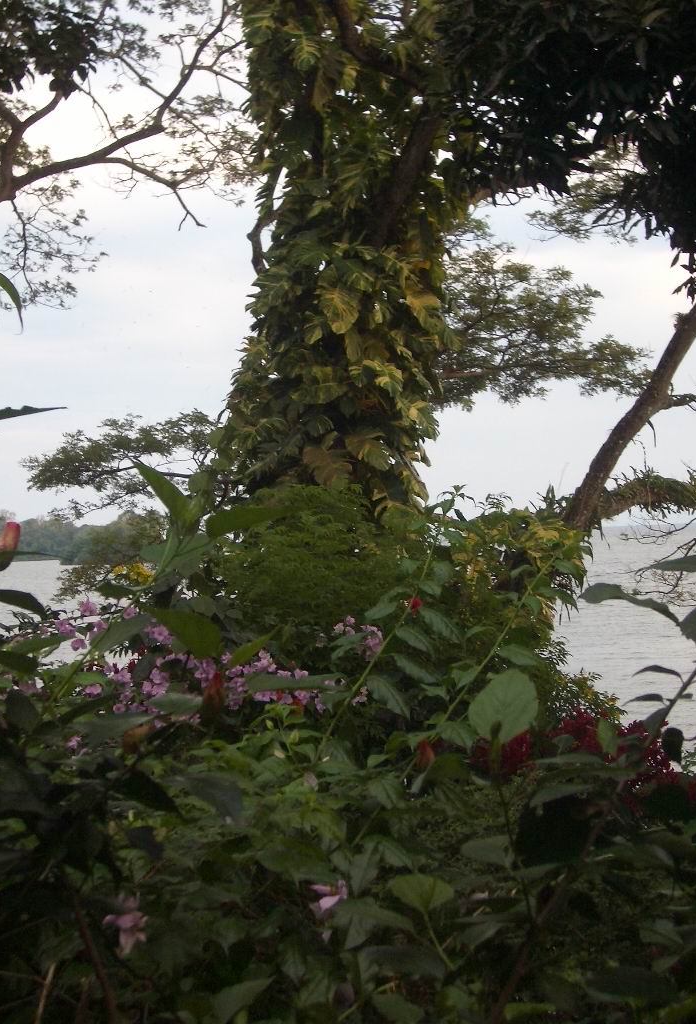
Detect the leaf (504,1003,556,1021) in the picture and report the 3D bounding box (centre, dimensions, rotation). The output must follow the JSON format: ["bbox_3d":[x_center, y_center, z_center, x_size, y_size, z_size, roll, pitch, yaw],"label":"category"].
[{"bbox_3d":[0.204,0.558,2.050,0.058,0.020,0.040,-2,-1,0],"label":"leaf"}]

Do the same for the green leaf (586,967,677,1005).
[{"bbox_3d":[0.301,0.503,1.950,0.096,0.039,0.060,-2,-1,0],"label":"green leaf"}]

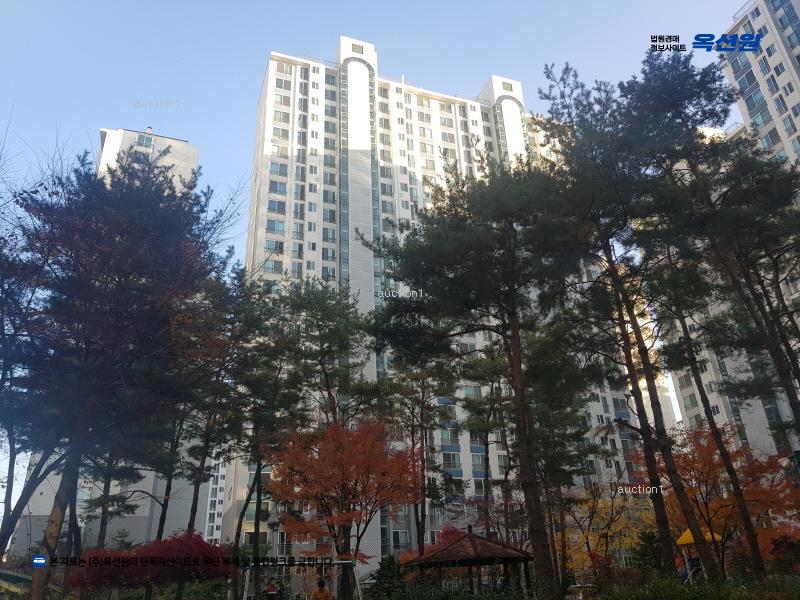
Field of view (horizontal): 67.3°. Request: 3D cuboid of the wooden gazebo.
[{"bbox_3d":[2.650,10.144,22.131,3.500,3.350,3.500,20,-33,-39],"label":"wooden gazebo"}]

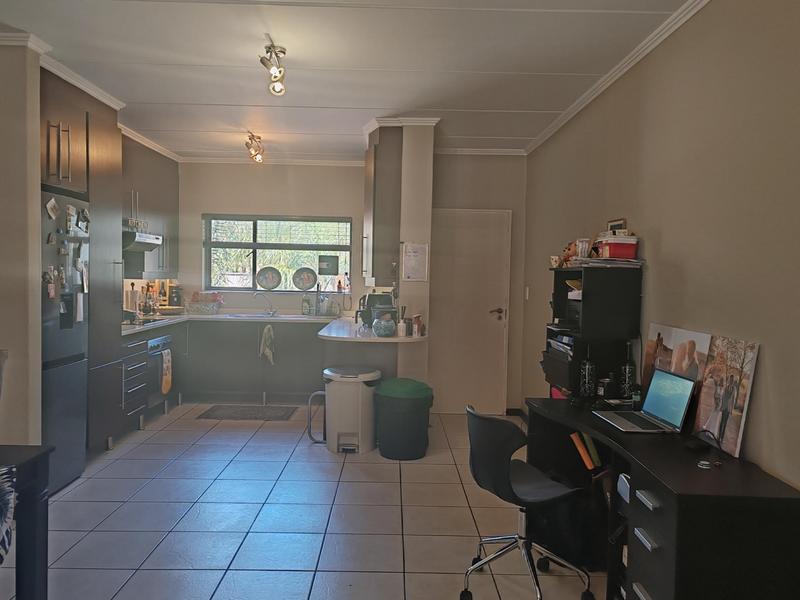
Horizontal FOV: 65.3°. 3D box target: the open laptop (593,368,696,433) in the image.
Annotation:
[{"bbox_3d":[1.042,0.421,2.693,0.280,0.210,0.372,1,3,-2],"label":"open laptop"}]

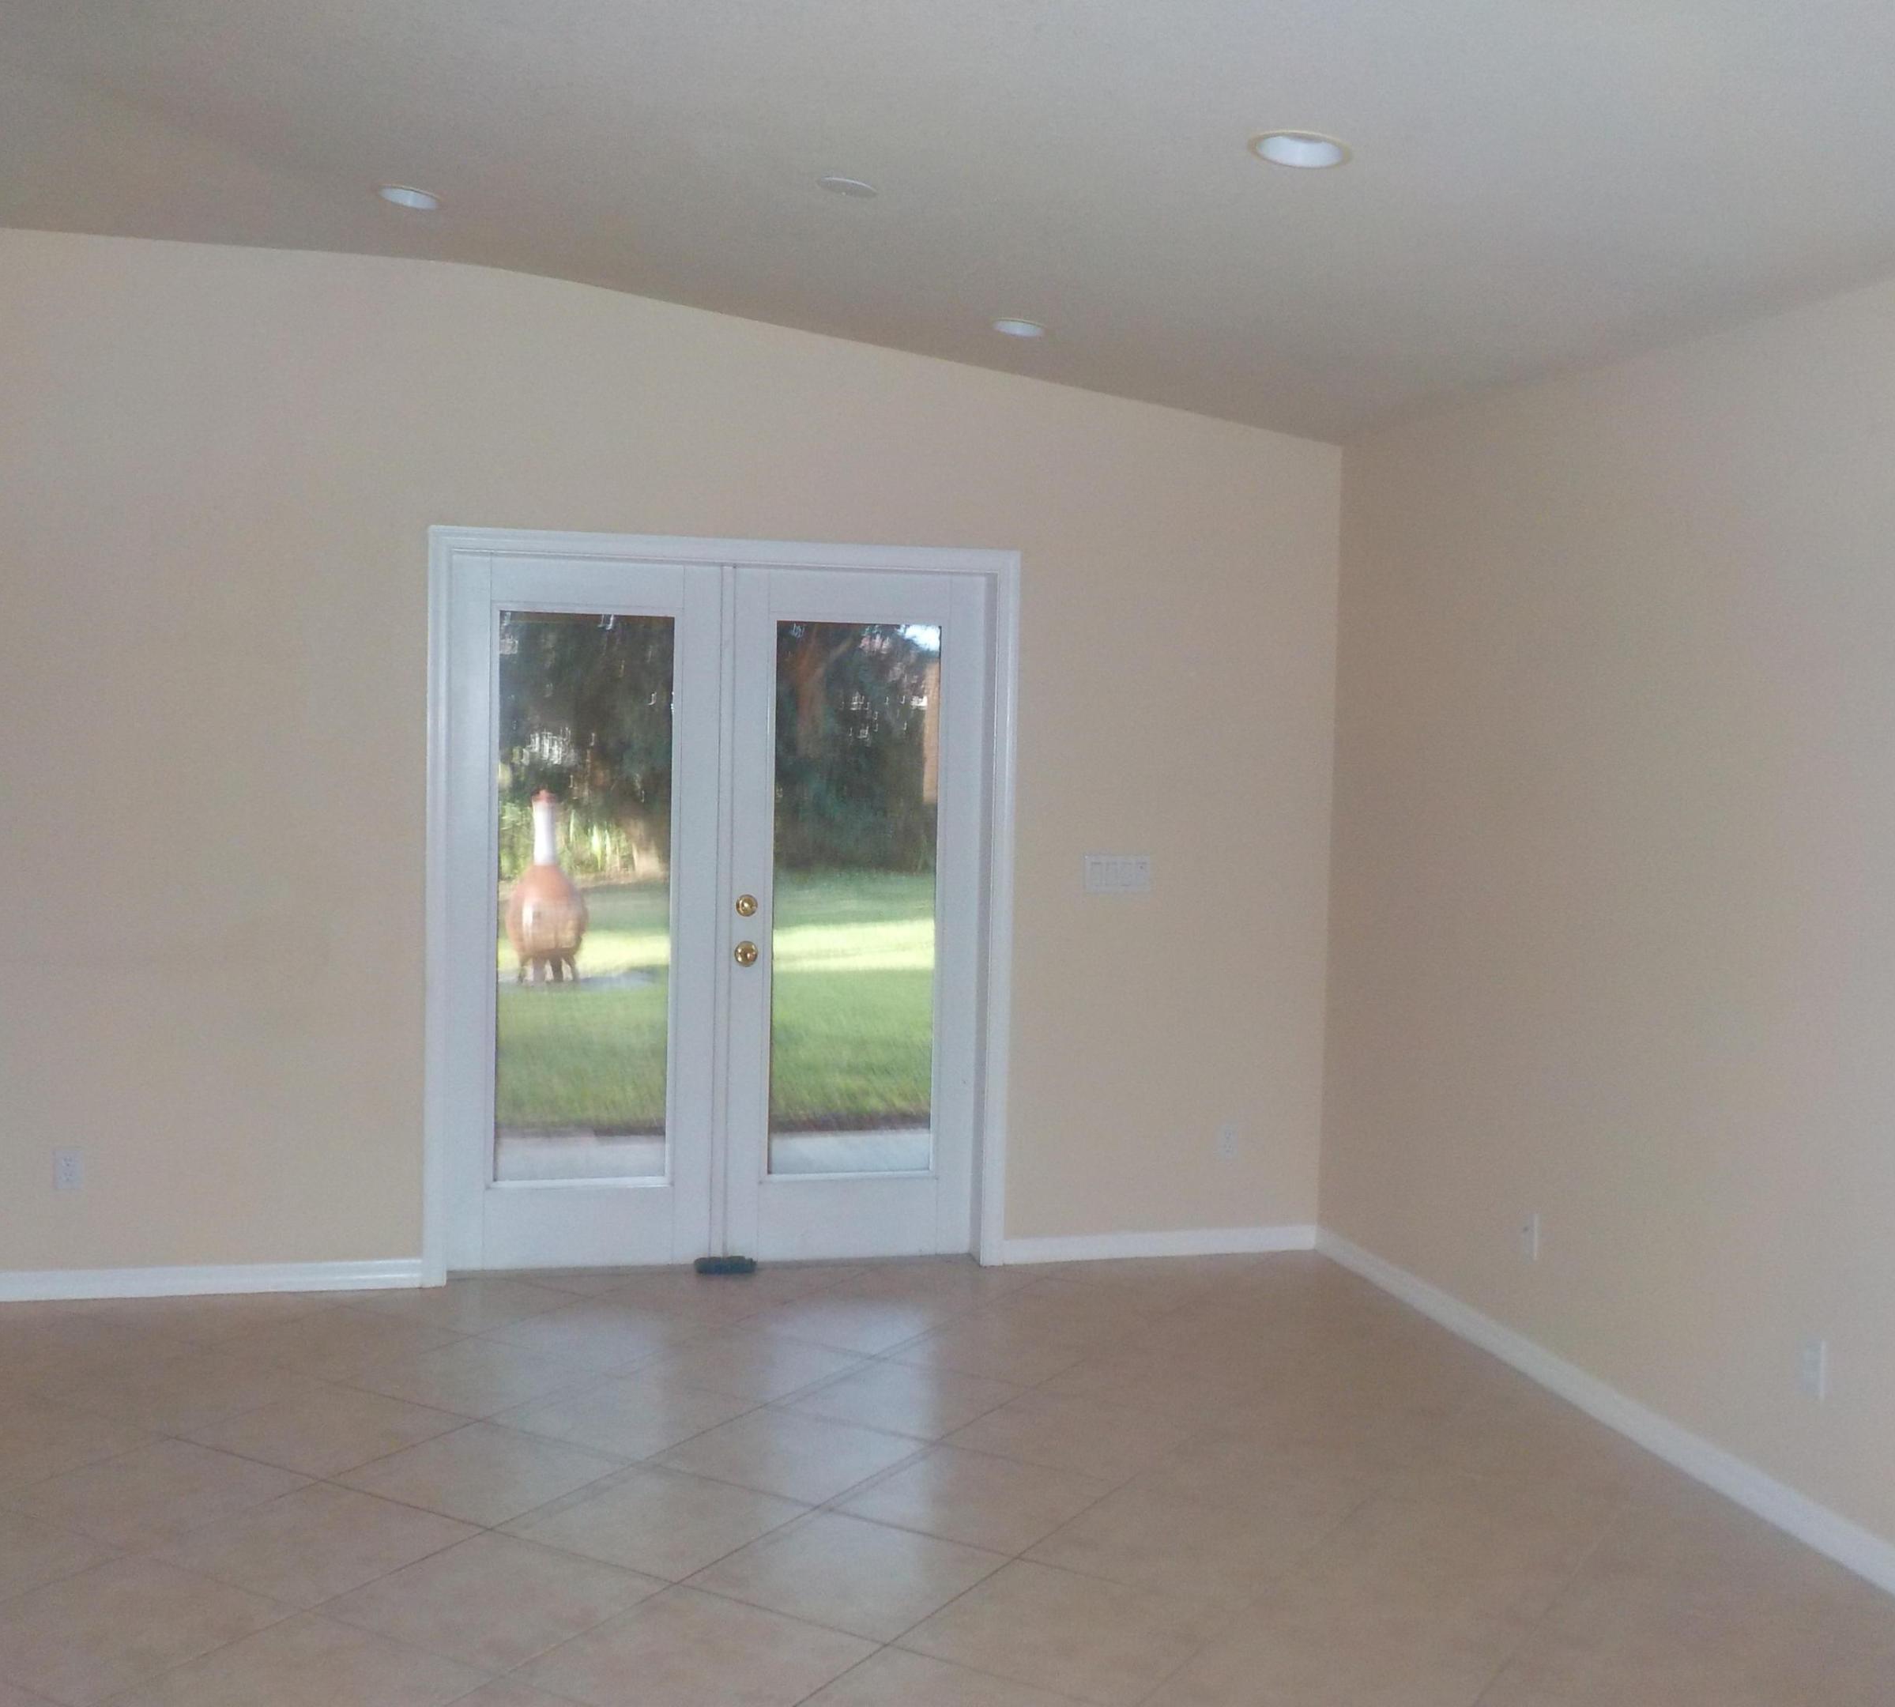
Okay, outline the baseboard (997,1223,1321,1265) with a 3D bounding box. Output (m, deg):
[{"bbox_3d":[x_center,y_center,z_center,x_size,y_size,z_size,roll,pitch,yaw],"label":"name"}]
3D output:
[{"bbox_3d":[0.673,1.203,6.061,1.020,0.083,0.015,1,3,-13],"label":"baseboard"}]

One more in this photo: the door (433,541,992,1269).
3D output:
[{"bbox_3d":[-0.675,0.186,5.840,1.590,2.070,0.100,1,3,-13],"label":"door"}]

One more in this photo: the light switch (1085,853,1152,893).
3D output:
[{"bbox_3d":[0.517,0.062,5.972,0.208,0.116,0.012,1,3,-13],"label":"light switch"}]

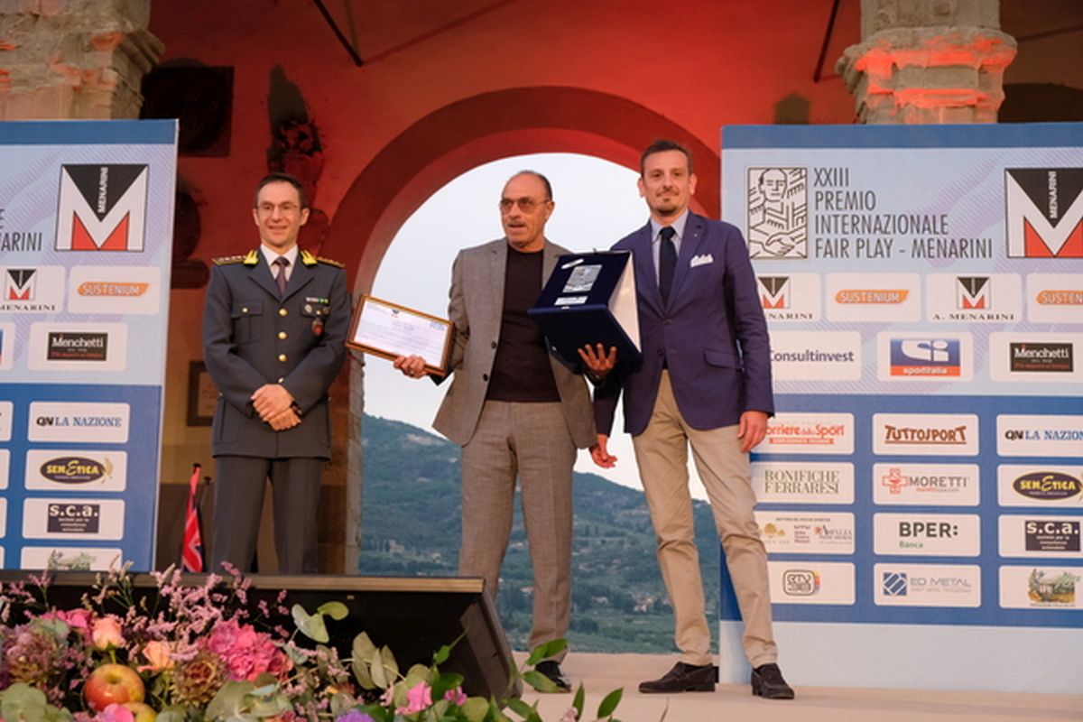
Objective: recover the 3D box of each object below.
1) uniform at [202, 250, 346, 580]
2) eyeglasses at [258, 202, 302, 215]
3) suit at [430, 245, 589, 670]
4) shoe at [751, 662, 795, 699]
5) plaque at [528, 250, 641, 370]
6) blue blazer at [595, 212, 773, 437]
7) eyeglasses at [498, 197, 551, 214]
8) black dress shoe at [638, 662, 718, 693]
[{"bbox_3d":[-0.926,0.316,5.251,0.500,1.444,0.340,2,-8,-8],"label":"uniform"},{"bbox_3d":[-0.910,-0.529,5.341,0.140,0.040,0.145,1,-7,-2],"label":"eyeglasses"},{"bbox_3d":[-0.097,0.300,5.053,0.540,1.455,0.400,1,-7,-3],"label":"suit"},{"bbox_3d":[0.746,1.021,4.904,0.105,0.100,0.290,3,-8,-14],"label":"shoe"},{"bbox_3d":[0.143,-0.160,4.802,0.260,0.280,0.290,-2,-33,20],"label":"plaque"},{"bbox_3d":[0.474,-0.128,5.091,0.570,0.760,0.330,0,-8,12],"label":"blue blazer"},{"bbox_3d":[-0.056,-0.525,5.171,0.145,0.048,0.145,-3,-8,26],"label":"eyeglasses"},{"bbox_3d":[0.447,1.028,5.006,0.290,0.100,0.105,5,-8,-25],"label":"black dress shoe"}]

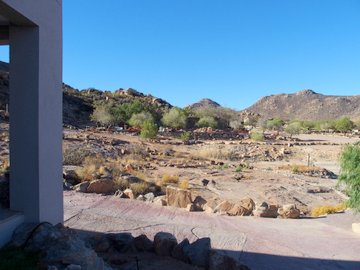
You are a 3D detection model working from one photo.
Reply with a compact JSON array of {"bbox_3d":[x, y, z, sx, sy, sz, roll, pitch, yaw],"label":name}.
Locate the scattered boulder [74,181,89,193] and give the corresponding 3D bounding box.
[{"bbox_3d":[-2.814,1.475,8.340,0.444,0.333,0.377,0,1,-19],"label":"scattered boulder"}]

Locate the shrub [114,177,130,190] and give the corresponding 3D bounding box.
[{"bbox_3d":[-1.975,1.683,10.000,0.549,0.515,0.522,0,2,0],"label":"shrub"}]

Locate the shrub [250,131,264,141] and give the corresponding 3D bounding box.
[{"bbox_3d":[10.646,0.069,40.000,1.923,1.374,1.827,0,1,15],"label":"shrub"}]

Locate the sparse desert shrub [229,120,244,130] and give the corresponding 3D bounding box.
[{"bbox_3d":[12.418,-2.088,64.000,3.516,2.198,3.165,0,2,0],"label":"sparse desert shrub"}]

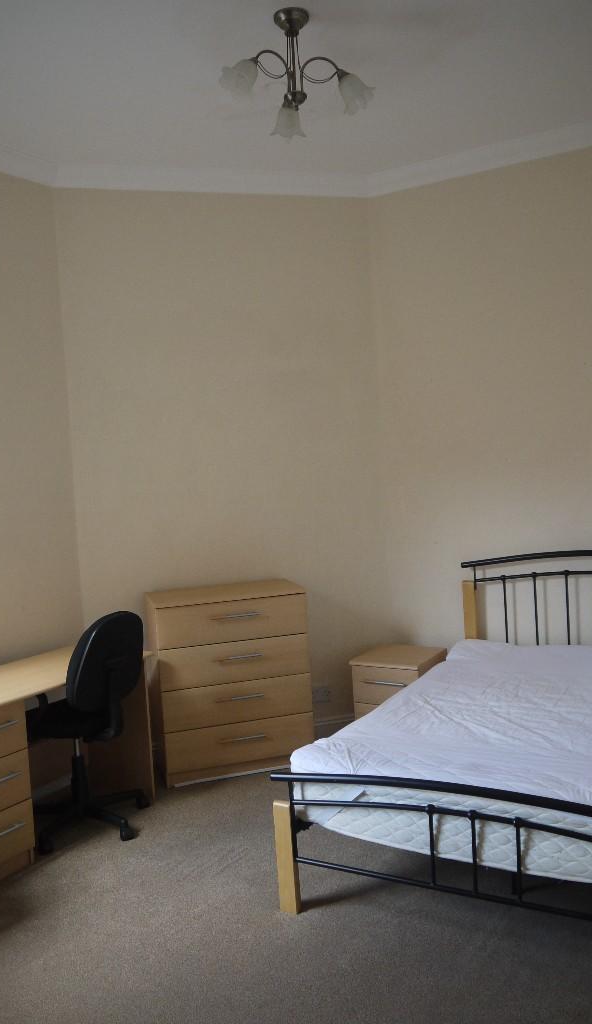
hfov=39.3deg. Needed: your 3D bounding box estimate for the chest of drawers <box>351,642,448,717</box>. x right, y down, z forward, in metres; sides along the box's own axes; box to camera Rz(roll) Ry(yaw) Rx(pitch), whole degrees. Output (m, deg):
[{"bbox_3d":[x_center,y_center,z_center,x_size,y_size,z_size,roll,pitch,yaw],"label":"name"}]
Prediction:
[{"bbox_3d":[0.601,1.056,4.740,0.409,0.472,0.450,-1,4,30],"label":"chest of drawers"}]

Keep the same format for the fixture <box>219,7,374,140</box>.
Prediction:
[{"bbox_3d":[-0.001,-1.618,3.015,0.545,0.359,0.509,-3,3,0],"label":"fixture"}]

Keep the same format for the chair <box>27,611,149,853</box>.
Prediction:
[{"bbox_3d":[-0.972,0.942,3.762,0.588,0.986,0.572,-1,4,30],"label":"chair"}]

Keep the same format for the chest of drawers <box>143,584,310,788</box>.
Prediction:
[{"bbox_3d":[-0.357,0.891,4.475,0.791,0.939,0.406,-4,3,-17],"label":"chest of drawers"}]

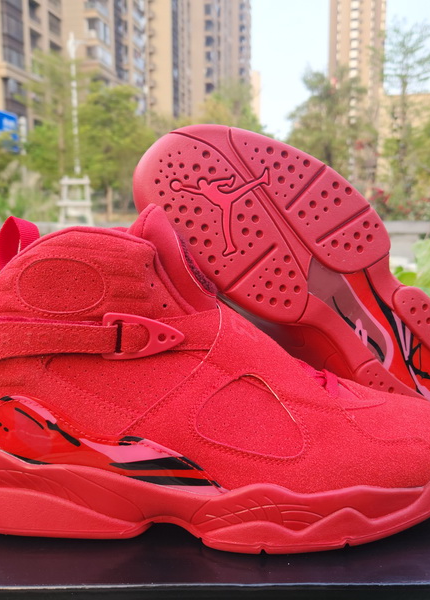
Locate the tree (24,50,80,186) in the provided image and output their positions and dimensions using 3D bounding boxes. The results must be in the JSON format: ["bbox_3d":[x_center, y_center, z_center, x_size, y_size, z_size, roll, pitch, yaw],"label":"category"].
[{"bbox_3d":[-6.152,-6.529,20.000,2.107,5.720,2.107,0,8,0],"label":"tree"}]

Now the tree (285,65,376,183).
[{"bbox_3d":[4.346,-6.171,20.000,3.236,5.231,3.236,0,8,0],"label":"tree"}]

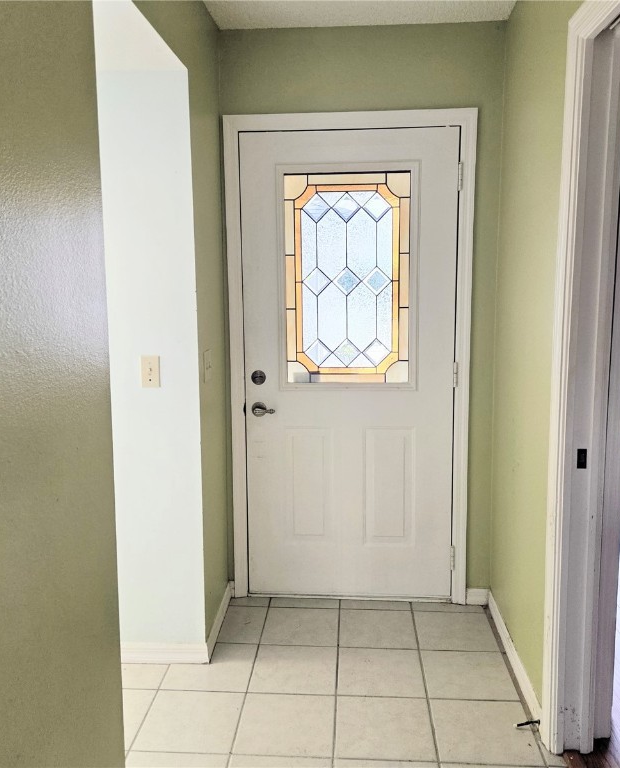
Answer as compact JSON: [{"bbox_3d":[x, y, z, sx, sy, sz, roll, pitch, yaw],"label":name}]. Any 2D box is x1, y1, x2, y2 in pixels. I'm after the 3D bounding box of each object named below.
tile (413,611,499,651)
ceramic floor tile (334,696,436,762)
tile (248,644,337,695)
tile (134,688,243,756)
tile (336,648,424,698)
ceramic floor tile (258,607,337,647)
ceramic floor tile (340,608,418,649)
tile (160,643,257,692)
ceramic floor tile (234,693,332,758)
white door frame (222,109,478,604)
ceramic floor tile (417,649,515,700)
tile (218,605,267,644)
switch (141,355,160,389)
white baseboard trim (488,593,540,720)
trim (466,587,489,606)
[{"bbox_3d":[0.595,1.022,2.811,0.308,0.010,0.308,0,9,4],"label":"tile"},{"bbox_3d":[0.240,1.119,2.212,0.311,0.010,0.316,0,8,4],"label":"ceramic floor tile"},{"bbox_3d":[-0.053,1.073,2.550,0.311,0.010,0.316,0,8,4],"label":"tile"},{"bbox_3d":[-0.390,1.115,2.251,0.308,0.010,0.308,0,9,4],"label":"tile"},{"bbox_3d":[0.260,1.069,2.521,0.308,0.010,0.308,0,9,4],"label":"tile"},{"bbox_3d":[-0.034,1.022,2.852,0.308,0.010,0.308,0,9,4],"label":"ceramic floor tile"},{"bbox_3d":[0.280,1.022,2.831,0.308,0.010,0.308,0,9,4],"label":"ceramic floor tile"},{"bbox_3d":[-0.368,1.073,2.571,0.311,0.010,0.316,0,8,4],"label":"tile"},{"bbox_3d":[-0.075,1.116,2.230,0.308,0.010,0.308,0,9,4],"label":"ceramic floor tile"},{"bbox_3d":[0.173,-0.071,2.996,1.045,2.125,0.110,0,8,4],"label":"white door frame"},{"bbox_3d":[0.574,1.069,2.500,0.308,0.010,0.308,0,9,4],"label":"ceramic floor tile"},{"bbox_3d":[-0.283,1.027,2.884,0.182,0.010,0.316,0,8,4],"label":"tile"},{"bbox_3d":[-0.574,-0.043,2.450,0.070,0.115,0.012,0,8,4],"label":"switch"},{"bbox_3d":[0.768,1.009,2.594,0.013,0.083,0.845,0,9,5],"label":"white baseboard trim"},{"bbox_3d":[0.750,0.949,3.041,0.100,0.082,0.014,0,8,4],"label":"trim"}]

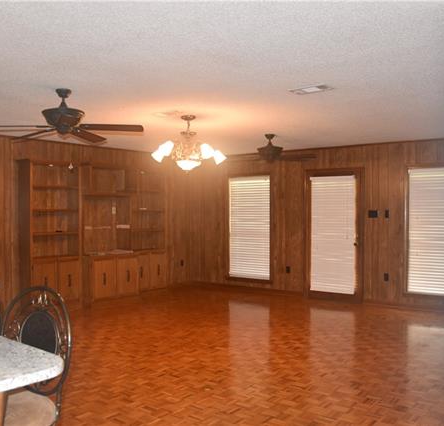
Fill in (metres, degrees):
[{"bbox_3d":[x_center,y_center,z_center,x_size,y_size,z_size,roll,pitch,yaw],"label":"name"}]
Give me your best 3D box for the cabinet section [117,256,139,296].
[{"bbox_3d":[-1.711,1.042,7.980,0.450,0.655,0.470,0,0,39],"label":"cabinet section"}]

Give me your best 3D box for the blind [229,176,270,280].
[{"bbox_3d":[0.490,0.274,8.602,0.856,1.837,0.060,0,1,35],"label":"blind"}]

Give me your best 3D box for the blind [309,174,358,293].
[{"bbox_3d":[1.772,0.351,7.676,0.752,1.843,0.060,0,1,35],"label":"blind"}]

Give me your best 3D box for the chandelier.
[{"bbox_3d":[-0.366,-0.761,5.284,0.800,0.580,0.800,0,0,-4],"label":"chandelier"}]

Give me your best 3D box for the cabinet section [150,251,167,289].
[{"bbox_3d":[-1.254,1.028,8.691,0.340,0.690,0.395,0,0,39],"label":"cabinet section"}]

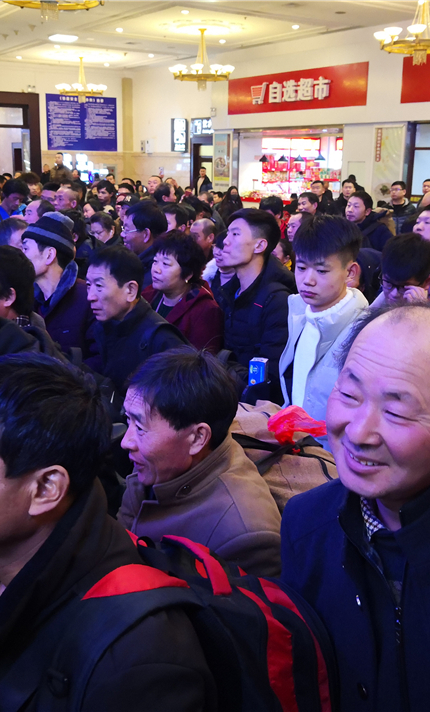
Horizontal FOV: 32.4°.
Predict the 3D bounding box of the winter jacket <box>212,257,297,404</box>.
[{"bbox_3d":[0.181,-0.065,3.170,0.330,0.710,0.520,-11,19,-36],"label":"winter jacket"}]

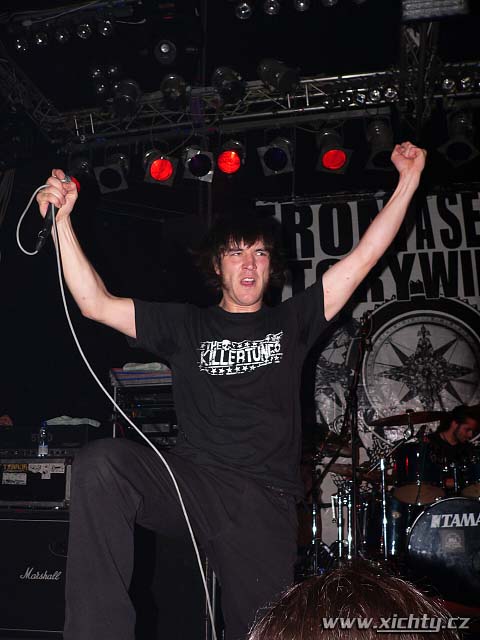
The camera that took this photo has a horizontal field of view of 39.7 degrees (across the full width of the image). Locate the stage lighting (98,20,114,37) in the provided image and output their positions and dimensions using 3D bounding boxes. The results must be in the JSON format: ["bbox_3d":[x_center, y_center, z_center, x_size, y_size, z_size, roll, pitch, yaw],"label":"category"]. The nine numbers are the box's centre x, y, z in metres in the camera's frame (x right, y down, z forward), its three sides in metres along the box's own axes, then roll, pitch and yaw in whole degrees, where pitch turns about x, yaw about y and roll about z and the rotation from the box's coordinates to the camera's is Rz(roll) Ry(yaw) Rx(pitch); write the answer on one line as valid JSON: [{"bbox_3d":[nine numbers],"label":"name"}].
[{"bbox_3d":[-0.863,-1.883,4.300,0.095,0.095,0.100,2,32,-16],"label":"stage lighting"}]

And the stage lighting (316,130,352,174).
[{"bbox_3d":[0.757,-1.353,5.374,0.250,0.320,0.250,-1,-43,1],"label":"stage lighting"}]

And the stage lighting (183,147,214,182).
[{"bbox_3d":[-0.358,-1.327,5.676,0.250,0.250,0.320,1,30,-15],"label":"stage lighting"}]

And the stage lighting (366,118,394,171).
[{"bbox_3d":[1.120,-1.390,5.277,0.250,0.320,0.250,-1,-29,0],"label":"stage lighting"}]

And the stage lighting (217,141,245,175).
[{"bbox_3d":[-0.076,-1.369,5.602,0.225,0.225,0.300,-2,31,11],"label":"stage lighting"}]

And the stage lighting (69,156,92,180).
[{"bbox_3d":[-1.433,-1.367,5.966,0.220,0.220,0.280,3,32,-23],"label":"stage lighting"}]

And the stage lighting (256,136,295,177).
[{"bbox_3d":[0.298,-1.353,5.501,0.250,0.250,0.320,-3,29,14],"label":"stage lighting"}]

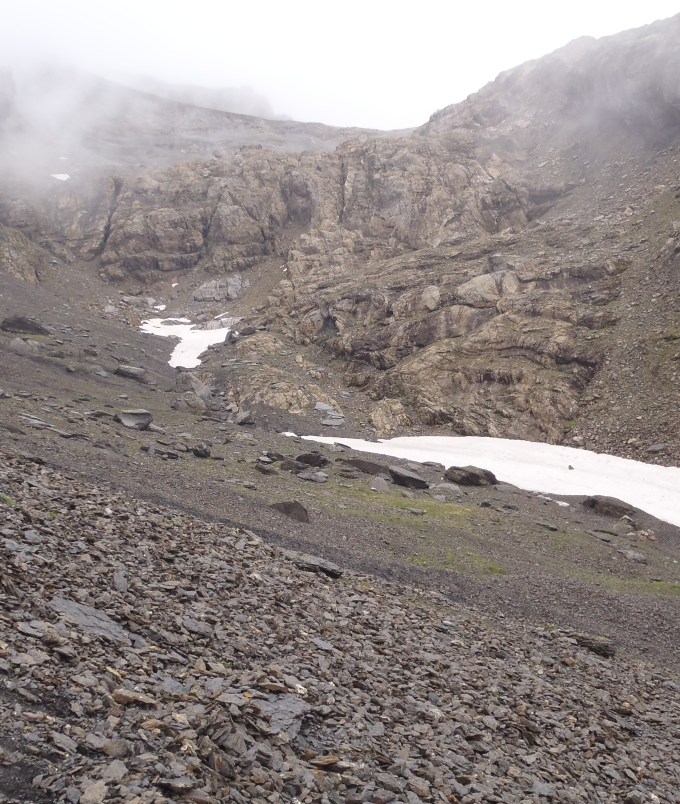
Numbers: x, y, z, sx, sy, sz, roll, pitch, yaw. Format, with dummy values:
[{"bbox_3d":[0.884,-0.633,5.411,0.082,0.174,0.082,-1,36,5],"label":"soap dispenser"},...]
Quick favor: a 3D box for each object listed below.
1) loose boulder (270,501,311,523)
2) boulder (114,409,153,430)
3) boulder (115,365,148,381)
[{"bbox_3d":[-0.913,2.021,16.000,0.698,0.368,0.524,0,0,-3],"label":"loose boulder"},{"bbox_3d":[-5.504,0.464,23.000,1.003,0.529,0.753,0,0,-13],"label":"boulder"},{"bbox_3d":[-8.215,-1.157,34.000,1.179,0.529,0.825,0,0,-14],"label":"boulder"}]

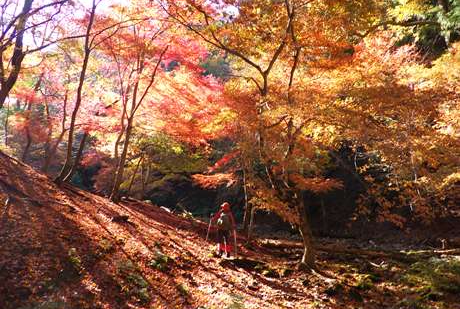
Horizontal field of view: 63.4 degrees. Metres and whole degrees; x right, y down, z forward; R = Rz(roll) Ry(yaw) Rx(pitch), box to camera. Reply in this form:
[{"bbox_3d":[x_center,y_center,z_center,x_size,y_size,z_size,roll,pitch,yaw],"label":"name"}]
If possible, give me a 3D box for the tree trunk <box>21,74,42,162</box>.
[{"bbox_3d":[-10.136,-1.838,19.000,1.070,4.450,0.700,0,-2,0],"label":"tree trunk"}]

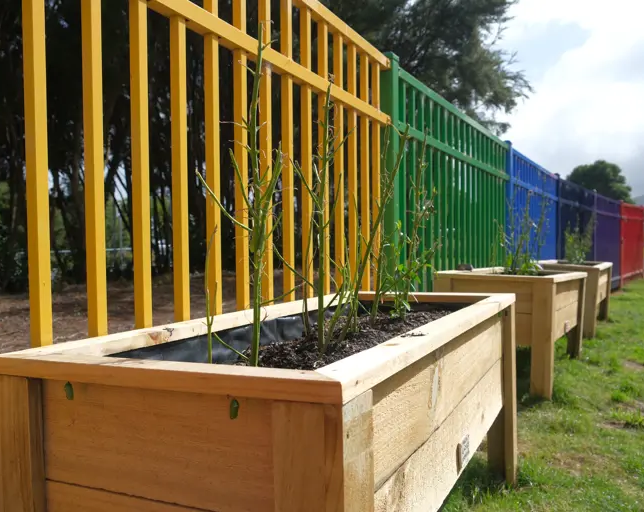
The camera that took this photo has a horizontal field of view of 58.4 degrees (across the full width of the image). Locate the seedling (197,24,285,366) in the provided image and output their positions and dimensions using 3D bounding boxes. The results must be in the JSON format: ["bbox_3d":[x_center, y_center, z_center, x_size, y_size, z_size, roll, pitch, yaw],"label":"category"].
[{"bbox_3d":[-0.175,-0.129,1.238,0.189,0.737,0.200,0,2,0],"label":"seedling"}]

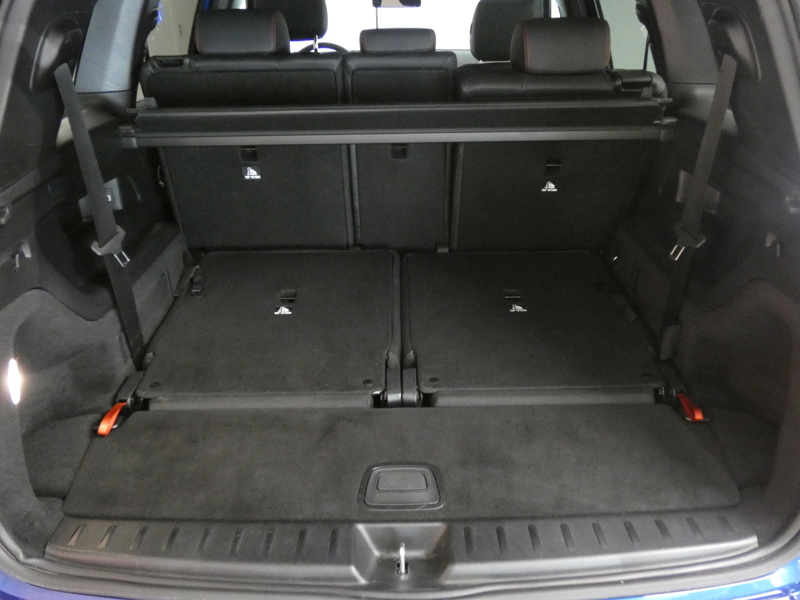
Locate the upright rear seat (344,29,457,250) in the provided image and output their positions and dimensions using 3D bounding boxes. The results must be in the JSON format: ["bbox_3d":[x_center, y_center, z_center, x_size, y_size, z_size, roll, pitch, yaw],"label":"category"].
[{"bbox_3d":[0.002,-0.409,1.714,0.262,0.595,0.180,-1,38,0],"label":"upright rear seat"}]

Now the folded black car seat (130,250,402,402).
[{"bbox_3d":[-0.267,0.052,1.573,0.524,0.055,0.597,-1,33,0],"label":"folded black car seat"}]

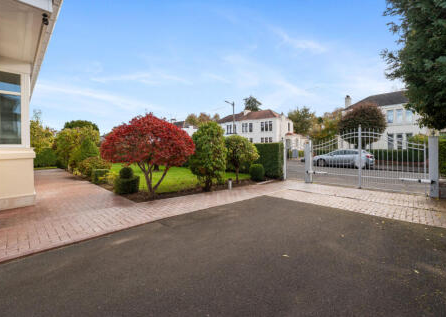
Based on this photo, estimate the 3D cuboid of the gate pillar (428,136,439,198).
[{"bbox_3d":[6.950,0.290,6.100,0.200,1.980,0.200,-1,0,-42],"label":"gate pillar"}]

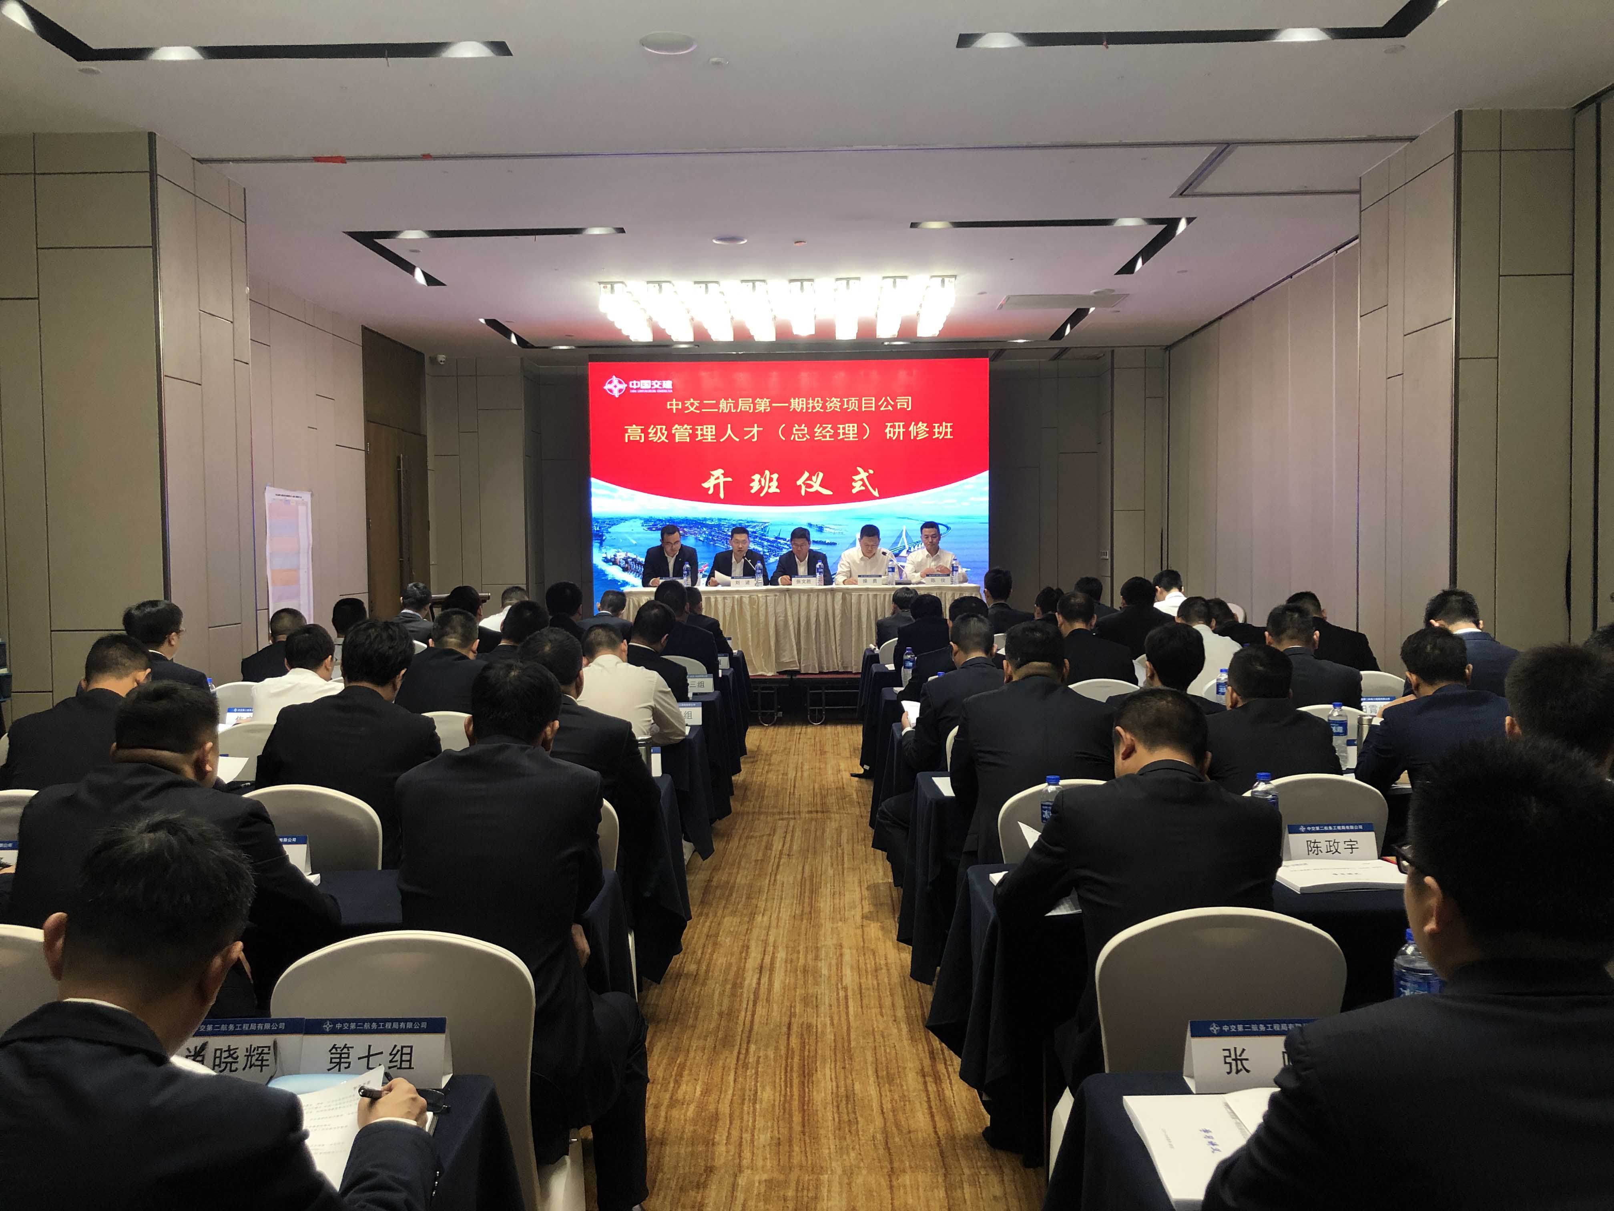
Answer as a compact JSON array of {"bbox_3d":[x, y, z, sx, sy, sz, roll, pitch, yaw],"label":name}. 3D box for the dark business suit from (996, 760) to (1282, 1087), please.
[{"bbox_3d":[0.639,0.608,2.520,0.510,0.640,0.520,-1,2,-4],"label":"dark business suit"}]

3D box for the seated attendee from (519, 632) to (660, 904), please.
[{"bbox_3d":[-0.719,0.715,3.990,0.560,1.300,0.800,0,3,0],"label":"seated attendee"}]

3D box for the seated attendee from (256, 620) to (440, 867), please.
[{"bbox_3d":[-1.267,0.699,3.630,0.520,1.300,0.750,-1,3,4],"label":"seated attendee"}]

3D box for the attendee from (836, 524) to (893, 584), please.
[{"bbox_3d":[0.538,-0.082,11.902,0.530,1.295,0.750,-1,3,1],"label":"attendee"}]

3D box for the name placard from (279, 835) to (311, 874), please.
[{"bbox_3d":[-1.308,0.593,3.143,0.205,0.092,0.058,-1,3,1],"label":"name placard"}]

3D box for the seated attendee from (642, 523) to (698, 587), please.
[{"bbox_3d":[-1.233,-0.070,11.932,0.520,1.315,0.750,-1,3,1],"label":"seated attendee"}]

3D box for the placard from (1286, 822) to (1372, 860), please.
[{"bbox_3d":[1.223,0.553,3.045,0.200,0.089,0.060,-1,2,-2],"label":"placard"}]

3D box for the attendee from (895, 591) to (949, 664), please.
[{"bbox_3d":[0.732,0.530,7.742,0.520,1.240,0.750,-1,3,-2],"label":"attendee"}]

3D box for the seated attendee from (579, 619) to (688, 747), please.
[{"bbox_3d":[-0.715,0.669,4.950,0.540,1.230,0.750,-1,2,3],"label":"seated attendee"}]

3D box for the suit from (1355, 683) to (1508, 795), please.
[{"bbox_3d":[1.927,0.546,3.948,0.540,0.700,0.500,0,3,0],"label":"suit"}]

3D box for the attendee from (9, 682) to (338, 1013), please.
[{"bbox_3d":[-1.262,0.774,2.590,0.600,1.280,0.760,-1,3,5],"label":"attendee"}]

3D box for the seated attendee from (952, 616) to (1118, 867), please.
[{"bbox_3d":[0.661,0.700,3.967,0.520,1.310,0.800,0,3,0],"label":"seated attendee"}]

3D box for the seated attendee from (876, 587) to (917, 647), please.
[{"bbox_3d":[0.664,0.477,9.233,0.500,1.250,0.780,0,3,0],"label":"seated attendee"}]

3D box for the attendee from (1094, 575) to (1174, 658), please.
[{"bbox_3d":[1.818,0.505,7.200,0.520,1.300,0.740,-1,2,1],"label":"attendee"}]

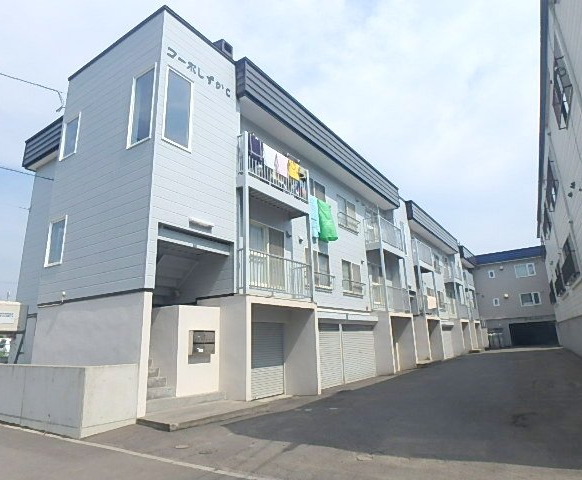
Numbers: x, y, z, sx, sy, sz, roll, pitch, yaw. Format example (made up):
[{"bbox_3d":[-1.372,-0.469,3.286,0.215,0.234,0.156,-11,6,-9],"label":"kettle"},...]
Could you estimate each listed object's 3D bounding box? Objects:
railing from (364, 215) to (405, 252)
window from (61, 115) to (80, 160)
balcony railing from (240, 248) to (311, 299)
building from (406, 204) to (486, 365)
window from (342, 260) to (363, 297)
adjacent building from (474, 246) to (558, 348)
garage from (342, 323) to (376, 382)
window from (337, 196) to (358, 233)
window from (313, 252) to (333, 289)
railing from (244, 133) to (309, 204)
[{"bbox_3d":[4.166,-0.171,17.197,0.700,1.130,2.750,-11,-17,33],"label":"railing"},{"bbox_3d":[-5.453,-2.536,9.584,0.740,1.080,0.100,-11,-17,33],"label":"window"},{"bbox_3d":[-0.456,1.059,10.695,0.660,1.070,3.150,-11,-17,32],"label":"balcony railing"},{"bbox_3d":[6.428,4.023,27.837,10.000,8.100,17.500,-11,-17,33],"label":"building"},{"bbox_3d":[2.523,1.549,15.906,0.120,1.270,1.720,-11,-17,32],"label":"window"},{"bbox_3d":[24.270,6.642,42.335,7.800,9.460,9.000,-11,-17,32],"label":"adjacent building"},{"bbox_3d":[2.687,4.371,15.147,0.120,2.020,2.900,-11,-17,32],"label":"garage"},{"bbox_3d":[2.417,-1.081,16.530,0.120,1.280,1.680,-11,-17,32],"label":"window"},{"bbox_3d":[1.006,1.002,12.599,0.160,1.270,1.550,-11,-17,33],"label":"window"},{"bbox_3d":[-0.498,-1.753,10.485,0.640,1.120,2.840,-11,-17,33],"label":"railing"}]

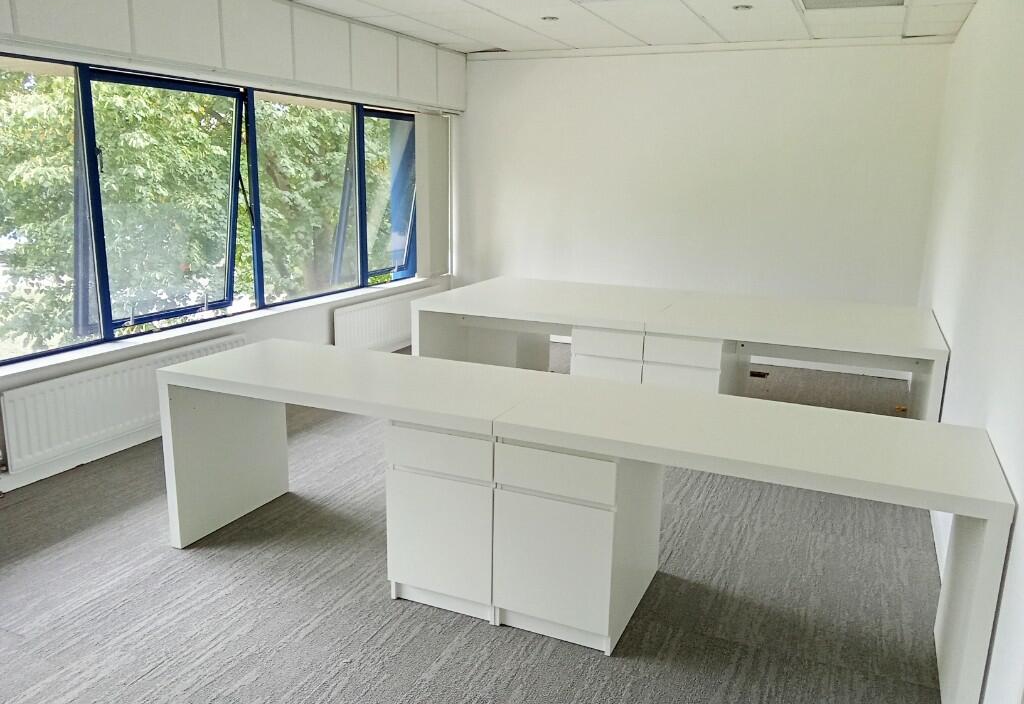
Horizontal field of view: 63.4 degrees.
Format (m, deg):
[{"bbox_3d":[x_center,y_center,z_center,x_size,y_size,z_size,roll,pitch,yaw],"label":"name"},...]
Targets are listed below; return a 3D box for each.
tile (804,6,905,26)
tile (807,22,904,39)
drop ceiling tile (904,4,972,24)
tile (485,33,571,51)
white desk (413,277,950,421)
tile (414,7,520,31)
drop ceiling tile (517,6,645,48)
[{"bbox_3d":[2.124,-2.082,5.133,0.600,0.020,0.600,6,13,22],"label":"tile"},{"bbox_3d":[2.348,-2.190,5.643,0.600,0.020,0.535,6,13,22],"label":"tile"},{"bbox_3d":[2.558,-2.033,4.953,0.343,0.020,0.600,6,13,22],"label":"drop ceiling tile"},{"bbox_3d":[0.133,-2.433,6.535,0.600,0.020,0.585,6,13,22],"label":"tile"},{"bbox_3d":[0.967,0.065,4.996,2.812,0.724,1.363,7,14,23],"label":"white desk"},{"bbox_3d":[-0.314,-2.220,5.521,0.599,0.020,0.610,7,14,23],"label":"tile"},{"bbox_3d":[0.472,-2.271,5.822,0.599,0.020,1.696,7,14,23],"label":"drop ceiling tile"}]

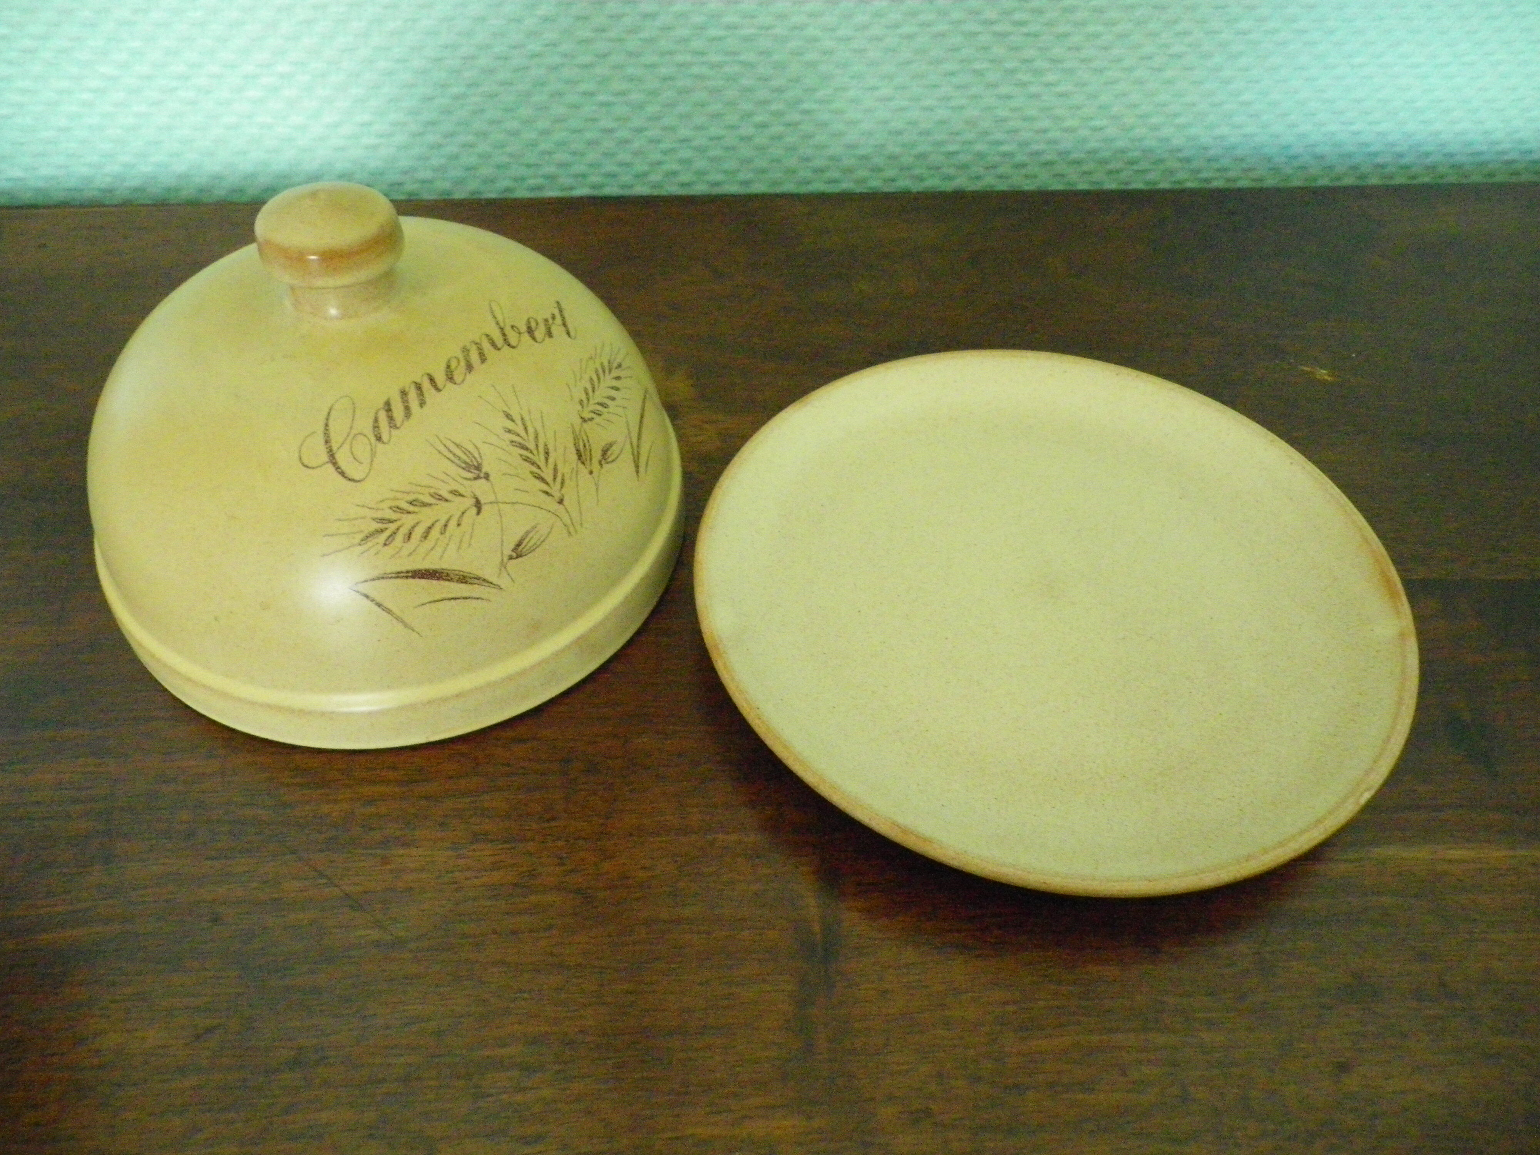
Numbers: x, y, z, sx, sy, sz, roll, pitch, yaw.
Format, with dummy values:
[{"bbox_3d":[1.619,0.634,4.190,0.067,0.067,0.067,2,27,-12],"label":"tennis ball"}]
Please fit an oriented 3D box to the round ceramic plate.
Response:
[{"bbox_3d":[0.077,0.005,0.350,0.195,0.024,0.195,1,48,-1],"label":"round ceramic plate"}]

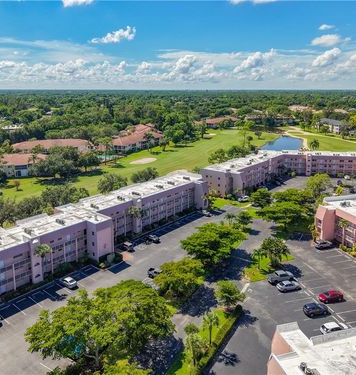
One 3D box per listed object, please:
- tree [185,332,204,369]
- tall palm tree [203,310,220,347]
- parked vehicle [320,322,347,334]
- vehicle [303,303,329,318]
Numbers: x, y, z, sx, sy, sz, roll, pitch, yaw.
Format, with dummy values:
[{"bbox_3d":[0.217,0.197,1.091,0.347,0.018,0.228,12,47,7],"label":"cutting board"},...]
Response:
[{"bbox_3d":[2.522,24.172,51.273,3.000,5.700,3.000,0,16,0],"label":"tree"},{"bbox_3d":[5.570,23.450,57.438,2.900,6.700,2.900,0,16,0],"label":"tall palm tree"},{"bbox_3d":[26.844,24.008,59.650,4.600,1.480,1.800,-4,16,-14],"label":"parked vehicle"},{"bbox_3d":[25.658,22.605,64.381,4.500,1.620,1.840,-4,16,-14],"label":"vehicle"}]

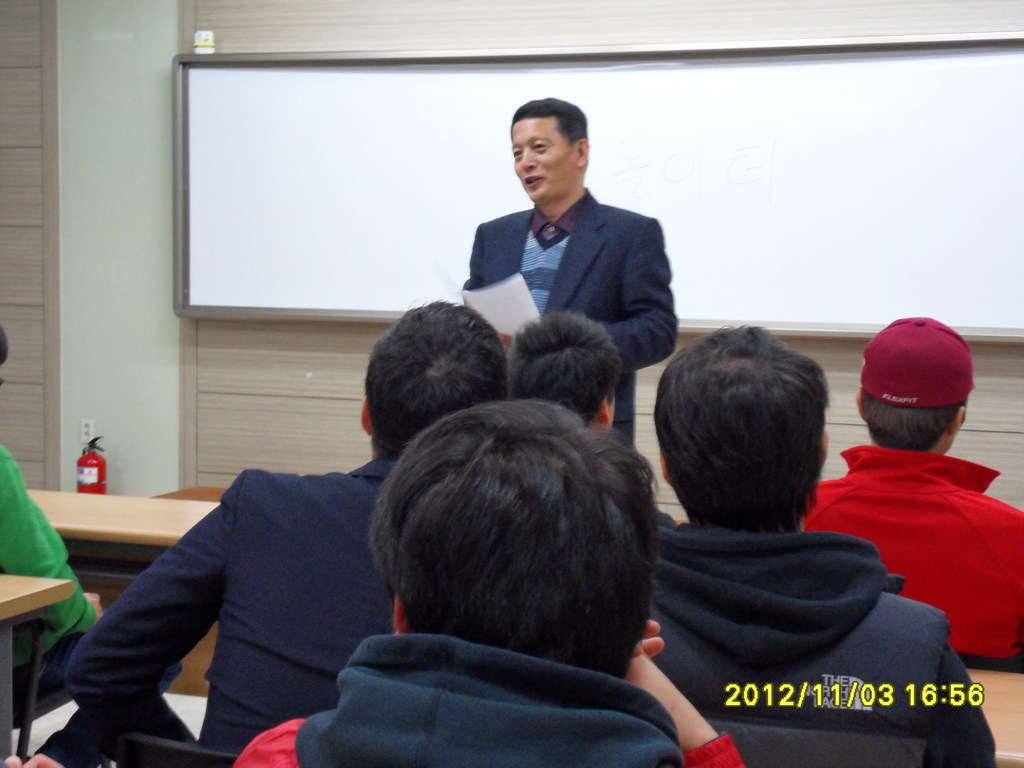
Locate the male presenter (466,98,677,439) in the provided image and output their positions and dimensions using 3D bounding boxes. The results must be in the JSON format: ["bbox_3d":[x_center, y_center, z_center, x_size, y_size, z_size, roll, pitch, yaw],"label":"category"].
[{"bbox_3d":[0.125,0.190,4.170,0.550,1.700,0.420,3,5,23],"label":"male presenter"}]

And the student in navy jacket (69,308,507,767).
[{"bbox_3d":[-0.140,0.530,2.360,0.700,1.270,0.780,2,5,15],"label":"student in navy jacket"}]

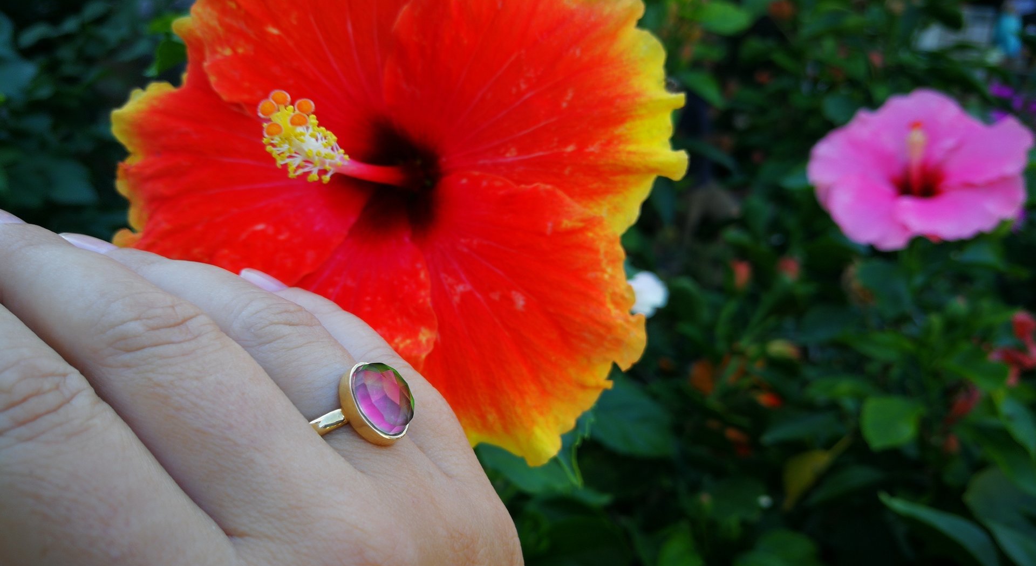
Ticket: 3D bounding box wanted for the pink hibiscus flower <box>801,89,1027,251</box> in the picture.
[{"bbox_3d":[0.238,-0.067,0.486,0.120,0.070,0.115,9,60,31],"label":"pink hibiscus flower"}]

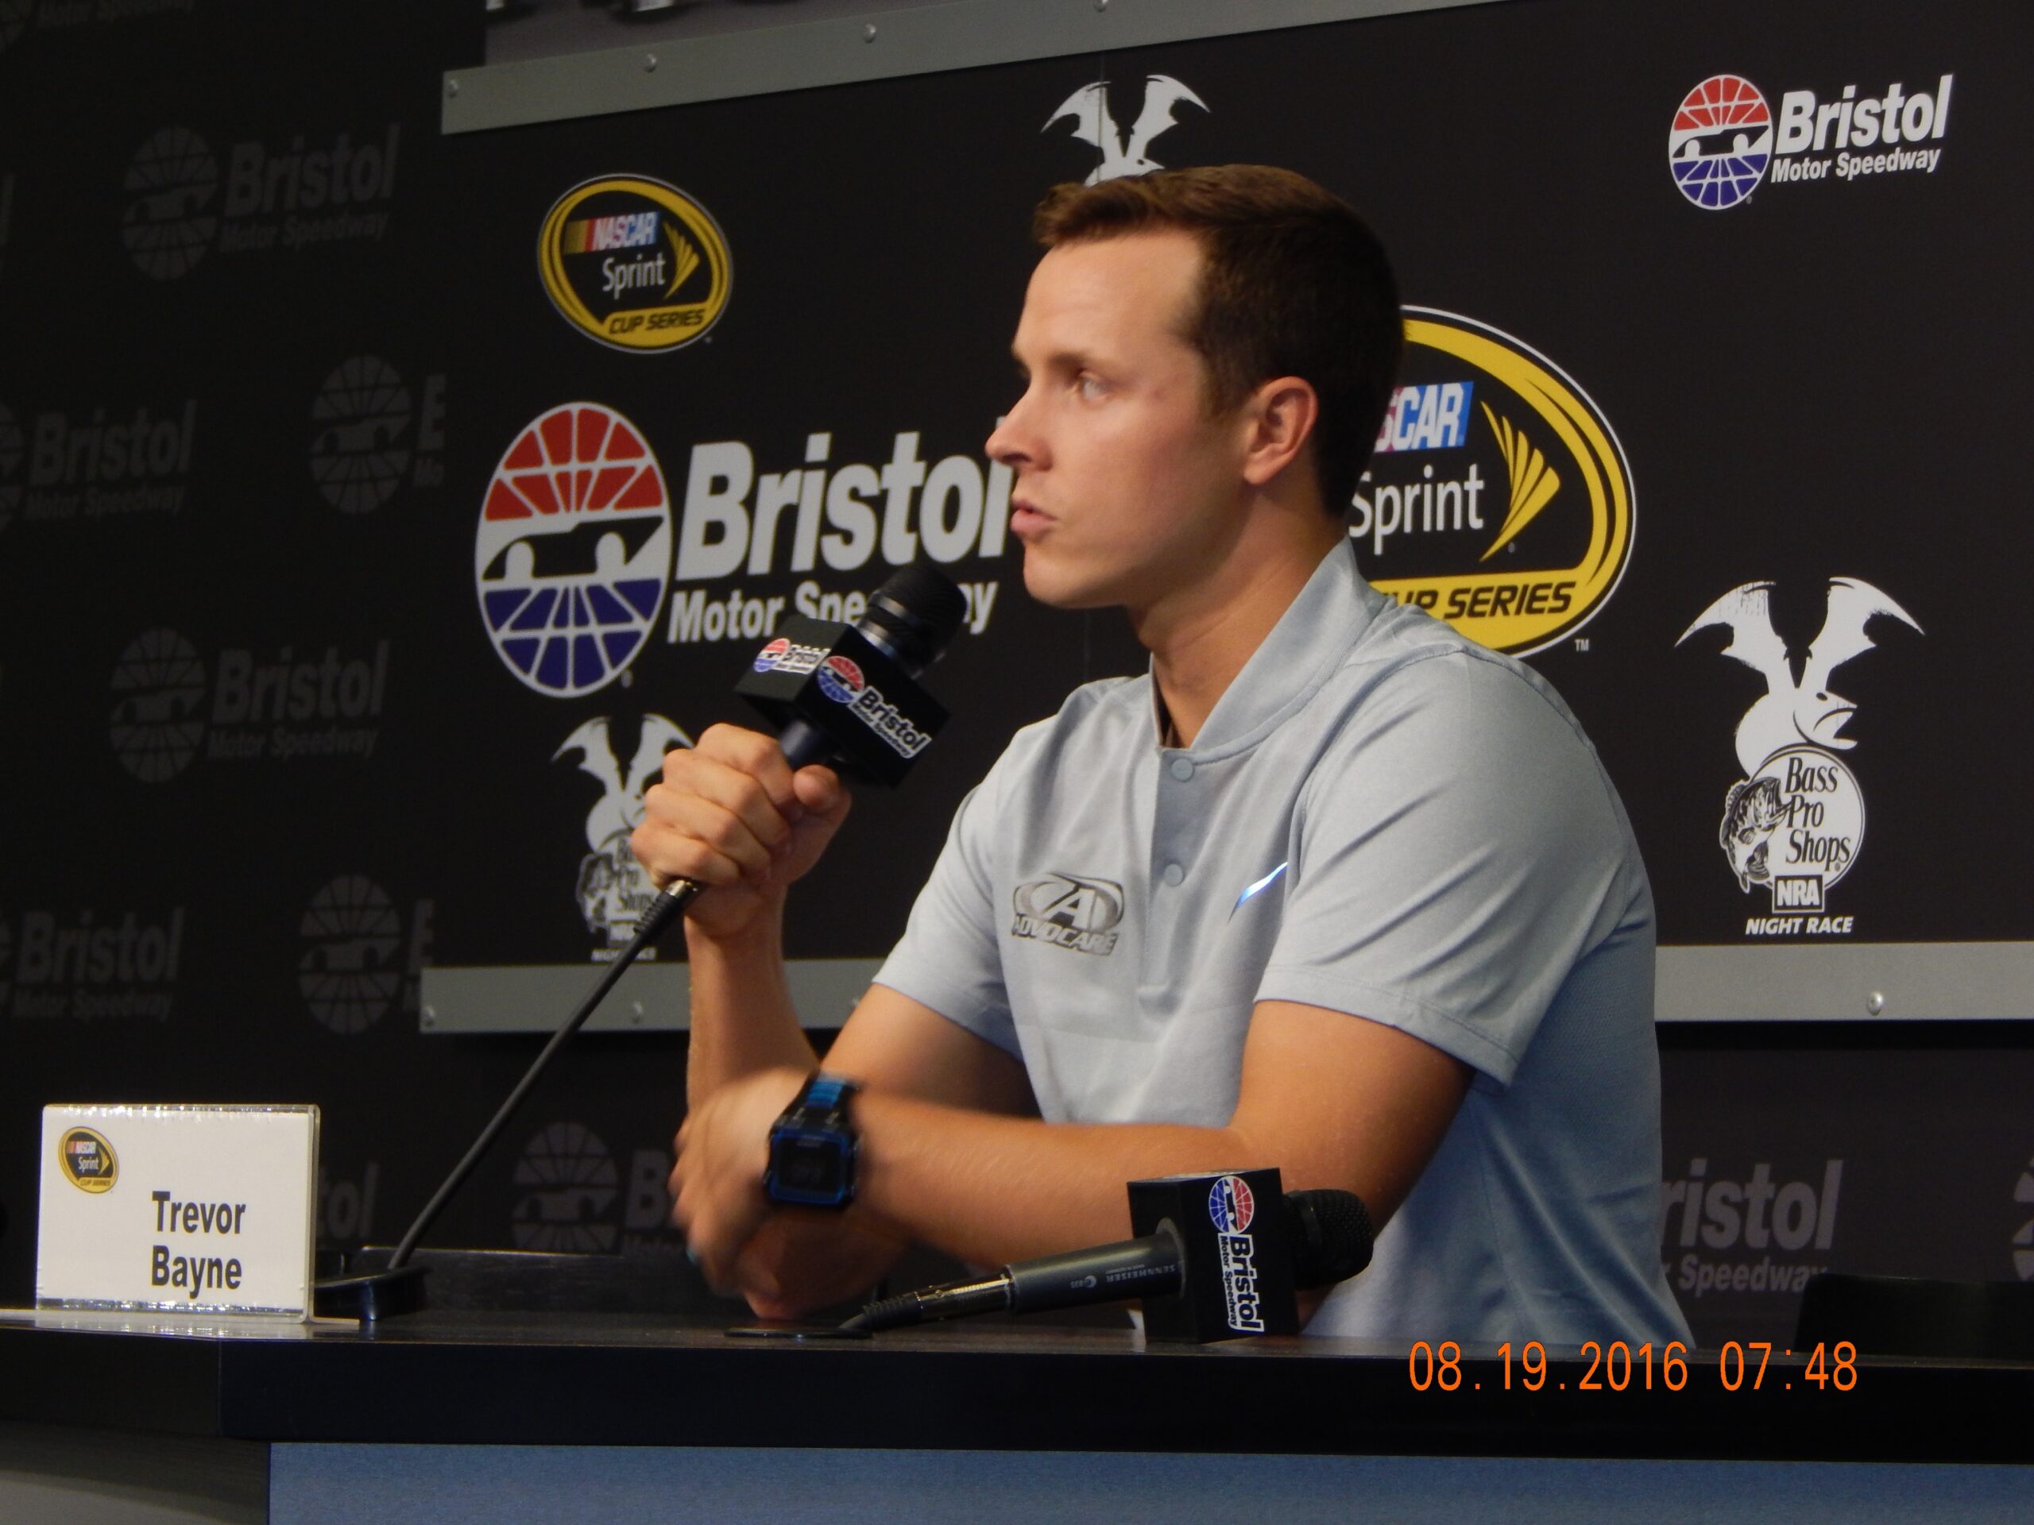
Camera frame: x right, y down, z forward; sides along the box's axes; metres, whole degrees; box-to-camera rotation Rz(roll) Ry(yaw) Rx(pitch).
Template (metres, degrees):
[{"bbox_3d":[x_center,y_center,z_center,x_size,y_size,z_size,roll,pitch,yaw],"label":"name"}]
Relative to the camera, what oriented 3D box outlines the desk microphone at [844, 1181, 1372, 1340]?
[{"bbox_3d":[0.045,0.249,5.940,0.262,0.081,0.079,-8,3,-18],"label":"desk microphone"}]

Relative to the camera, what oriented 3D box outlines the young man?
[{"bbox_3d":[0.030,0.346,6.352,0.660,1.330,0.530,3,-3,-37],"label":"young man"}]

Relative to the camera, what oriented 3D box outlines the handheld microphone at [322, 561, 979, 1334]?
[{"bbox_3d":[-0.199,0.104,6.240,0.080,0.480,0.082,42,-11,-18],"label":"handheld microphone"}]

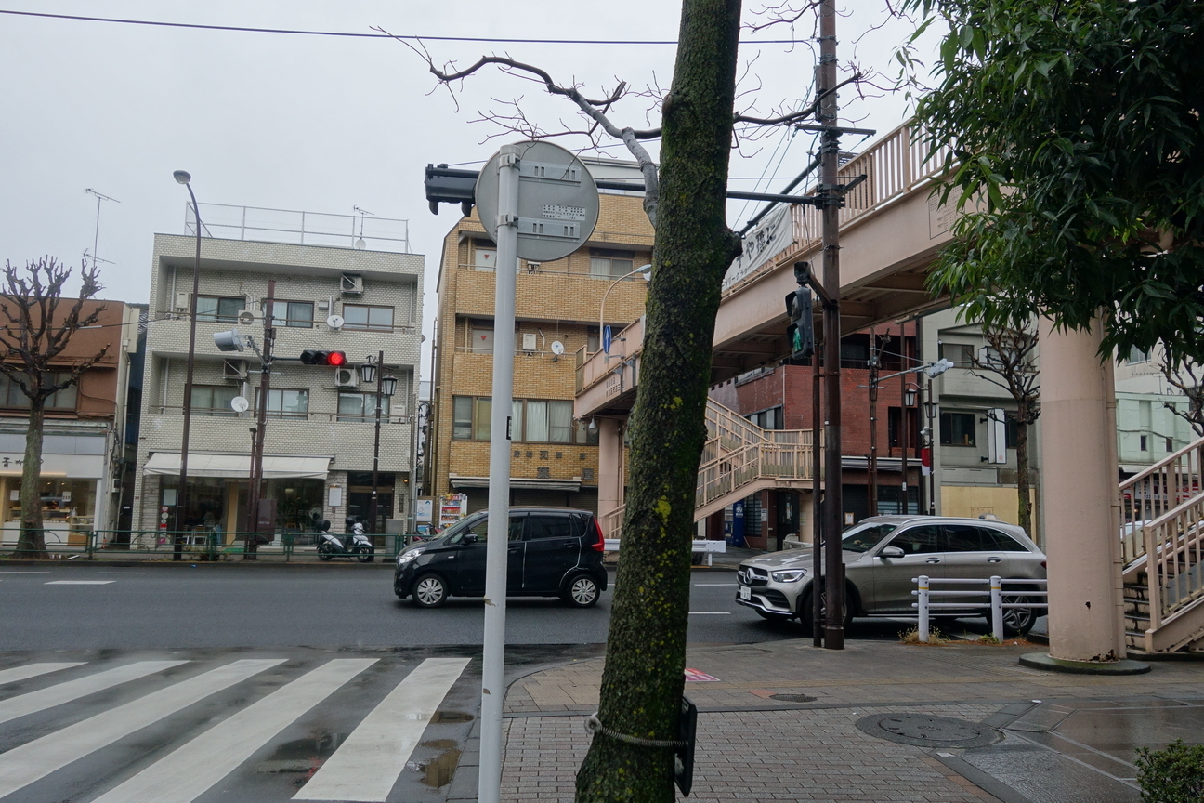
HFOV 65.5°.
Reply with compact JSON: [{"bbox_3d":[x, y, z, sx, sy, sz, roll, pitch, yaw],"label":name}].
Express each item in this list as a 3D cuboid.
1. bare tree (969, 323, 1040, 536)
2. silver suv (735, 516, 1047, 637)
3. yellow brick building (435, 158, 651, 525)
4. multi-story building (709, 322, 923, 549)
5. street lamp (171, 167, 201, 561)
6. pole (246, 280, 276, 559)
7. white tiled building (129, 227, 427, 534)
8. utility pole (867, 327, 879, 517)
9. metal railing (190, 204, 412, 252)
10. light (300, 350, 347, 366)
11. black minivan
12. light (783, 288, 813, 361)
[{"bbox_3d":[14.081,1.316,31.355,3.200,8.388,3.200,3,-7,-12],"label":"bare tree"},{"bbox_3d":[4.410,2.560,14.038,4.670,1.640,1.920,3,-7,-13],"label":"silver suv"},{"bbox_3d":[-2.493,-1.974,37.745,8.119,15.534,9.000,3,-7,-12],"label":"yellow brick building"},{"bbox_3d":[8.794,1.447,40.404,5.802,9.800,9.000,3,-7,-12],"label":"multi-story building"},{"bbox_3d":[-11.103,-0.777,24.632,0.400,9.950,2.900,3,-7,-12],"label":"street lamp"},{"bbox_3d":[-9.629,0.450,26.421,0.300,7.924,0.300,3,-7,-12],"label":"pole"},{"bbox_3d":[-11.453,0.281,35.371,8.630,10.080,9.500,3,-7,-12],"label":"white tiled building"},{"bbox_3d":[8.856,1.406,30.438,0.320,7.769,0.320,3,-7,-12],"label":"utility pole"},{"bbox_3d":[-10.877,-5.487,34.488,7.201,1.400,5.500,3,-7,-12],"label":"metal railing"},{"bbox_3d":[-8.004,-1.244,26.918,1.220,0.430,0.420,1,-7,-3],"label":"light"},{"bbox_3d":[-1.703,2.561,15.668,3.395,1.620,1.475,3,-7,-12],"label":"black minivan"},{"bbox_3d":[2.107,-0.835,10.011,0.200,0.770,0.370,3,-7,-16],"label":"light"}]

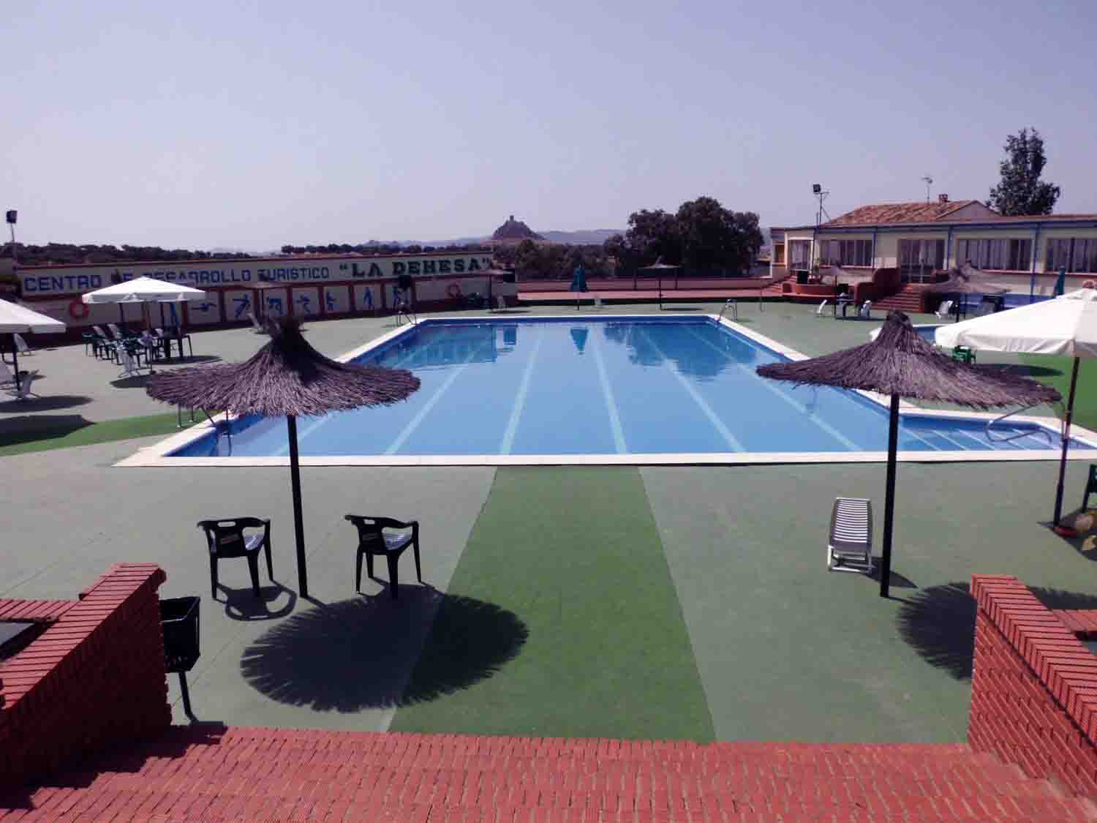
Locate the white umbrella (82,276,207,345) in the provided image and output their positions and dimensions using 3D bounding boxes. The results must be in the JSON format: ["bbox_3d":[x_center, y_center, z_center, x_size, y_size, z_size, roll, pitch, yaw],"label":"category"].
[{"bbox_3d":[-10.562,-2.290,21.713,3.250,2.550,3.250,-1,11,2],"label":"white umbrella"}]

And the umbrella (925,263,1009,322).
[{"bbox_3d":[10.601,-2.476,21.047,2.300,2.520,2.300,-1,11,2],"label":"umbrella"}]

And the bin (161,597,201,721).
[{"bbox_3d":[-2.516,1.691,5.567,0.330,0.830,0.340,-2,11,-7],"label":"bin"}]

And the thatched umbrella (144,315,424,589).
[{"bbox_3d":[-2.309,0.448,7.331,2.360,2.560,2.360,-1,11,2],"label":"thatched umbrella"}]

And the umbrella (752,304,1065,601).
[{"bbox_3d":[3.071,0.410,7.123,2.500,2.550,2.420,-1,11,2],"label":"umbrella"}]

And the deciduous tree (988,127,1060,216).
[{"bbox_3d":[31.942,-13.726,55.579,5.100,10.390,5.100,-1,11,2],"label":"deciduous tree"}]

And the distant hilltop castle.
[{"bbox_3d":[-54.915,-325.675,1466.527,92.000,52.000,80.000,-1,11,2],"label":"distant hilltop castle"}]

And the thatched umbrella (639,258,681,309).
[{"bbox_3d":[5.484,-6.232,40.301,2.200,2.500,2.200,-1,11,2],"label":"thatched umbrella"}]

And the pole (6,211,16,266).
[{"bbox_3d":[-17.879,-4.464,27.940,0.400,4.600,0.400,3,12,19],"label":"pole"}]

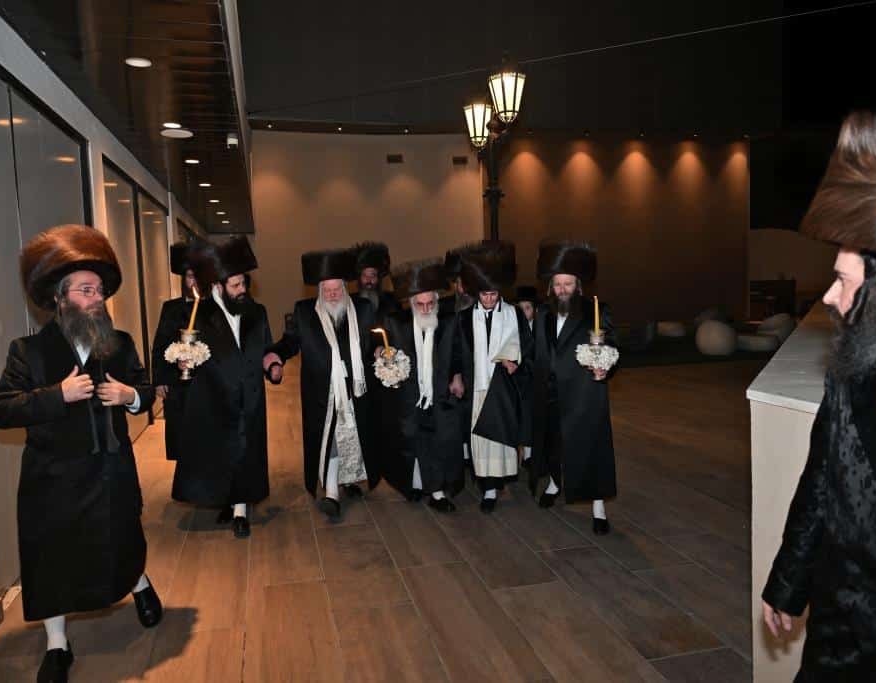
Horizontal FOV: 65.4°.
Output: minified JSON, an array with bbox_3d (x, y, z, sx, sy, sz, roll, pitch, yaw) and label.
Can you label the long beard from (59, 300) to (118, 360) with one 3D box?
[{"bbox_3d":[-1.520,-0.044,2.970,0.170,0.250,0.210,8,10,39],"label":"long beard"}]

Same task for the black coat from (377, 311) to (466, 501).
[{"bbox_3d":[-0.121,0.463,5.020,0.600,1.320,0.480,-2,5,-6],"label":"black coat"}]

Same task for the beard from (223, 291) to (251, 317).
[{"bbox_3d":[-1.367,-0.254,4.630,0.140,0.170,0.165,10,11,44],"label":"beard"}]

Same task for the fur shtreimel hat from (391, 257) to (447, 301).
[{"bbox_3d":[-0.133,-0.456,4.900,0.380,0.230,0.380,-10,7,-6],"label":"fur shtreimel hat"}]

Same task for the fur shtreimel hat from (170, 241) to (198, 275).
[{"bbox_3d":[-2.016,-0.694,5.640,0.360,0.240,0.360,-2,-1,-11],"label":"fur shtreimel hat"}]

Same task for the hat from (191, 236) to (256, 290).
[{"bbox_3d":[-1.454,-0.531,4.650,0.390,0.220,0.390,-23,5,-31],"label":"hat"}]

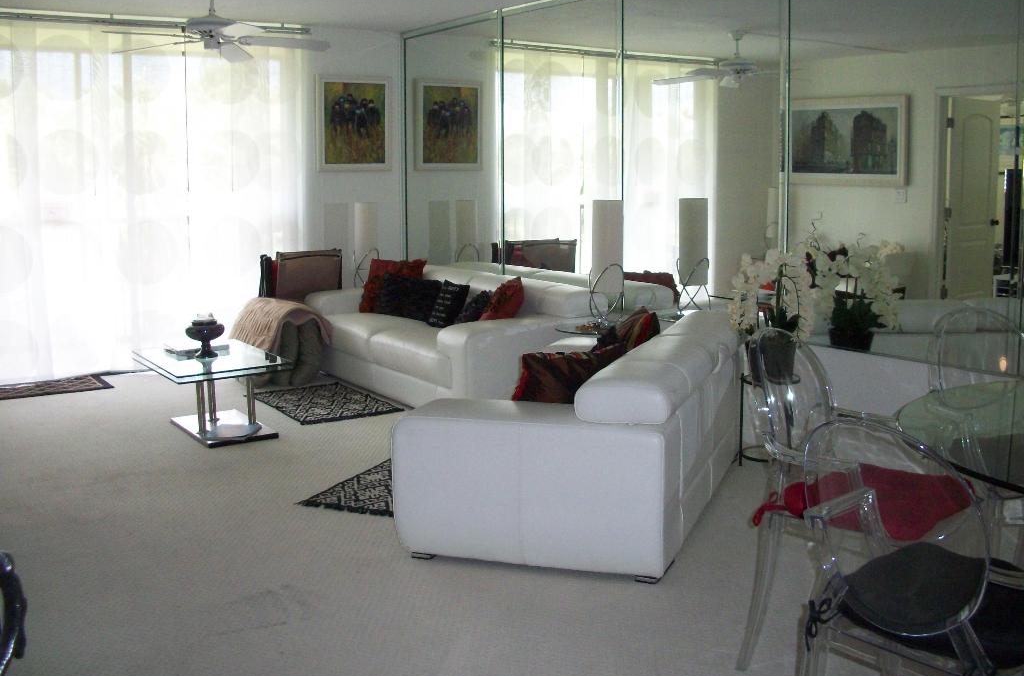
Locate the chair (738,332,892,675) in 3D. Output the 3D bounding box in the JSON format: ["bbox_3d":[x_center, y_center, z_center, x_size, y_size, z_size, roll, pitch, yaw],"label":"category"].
[{"bbox_3d":[0.946,0.435,2.713,0.544,0.937,0.554,-9,13,-44],"label":"chair"}]

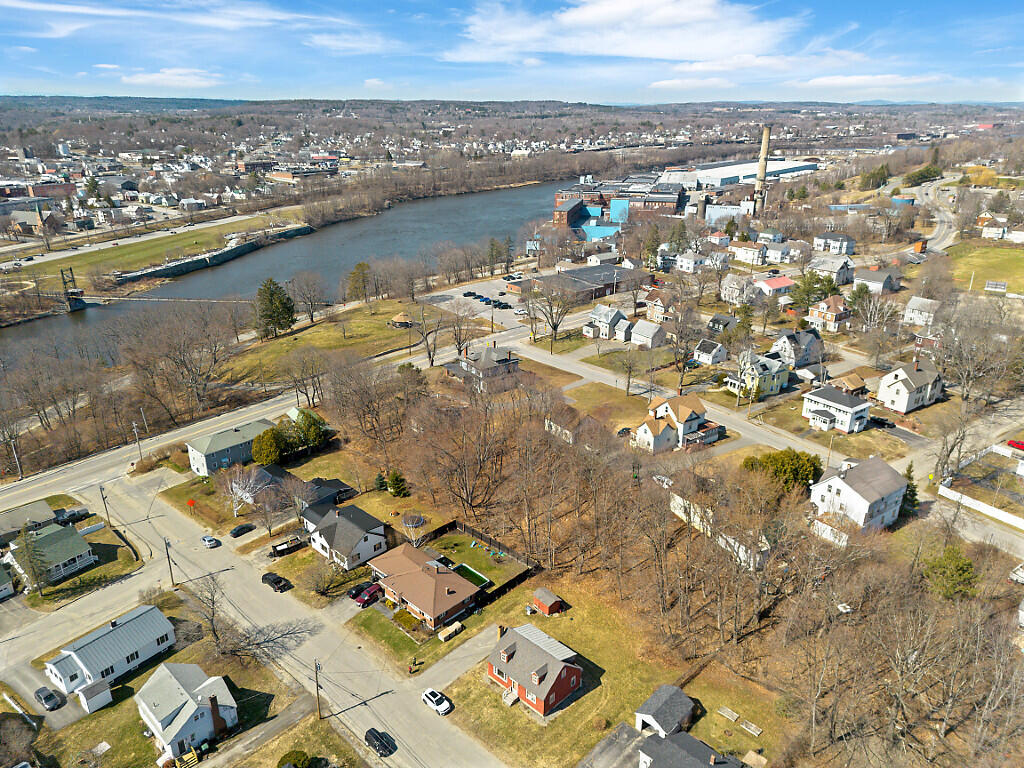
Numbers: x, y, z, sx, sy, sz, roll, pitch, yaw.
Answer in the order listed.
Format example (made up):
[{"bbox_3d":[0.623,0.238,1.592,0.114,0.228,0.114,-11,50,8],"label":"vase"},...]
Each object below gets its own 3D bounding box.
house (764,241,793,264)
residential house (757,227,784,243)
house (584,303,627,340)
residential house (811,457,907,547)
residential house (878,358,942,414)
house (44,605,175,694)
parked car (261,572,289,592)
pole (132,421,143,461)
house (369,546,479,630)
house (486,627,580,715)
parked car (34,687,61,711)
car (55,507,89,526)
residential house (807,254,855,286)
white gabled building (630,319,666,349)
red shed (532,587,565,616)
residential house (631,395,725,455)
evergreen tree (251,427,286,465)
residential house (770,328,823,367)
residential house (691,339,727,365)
[{"bbox_3d":[143.535,-70.923,382.226,10.300,9.200,10.200,19,28,39],"label":"house"},{"bbox_3d":[157.214,-91.037,433.014,9.500,8.300,9.000,-20,29,-41],"label":"residential house"},{"bbox_3d":[33.369,-22.203,256.166,12.500,9.300,10.000,-17,27,-37],"label":"house"},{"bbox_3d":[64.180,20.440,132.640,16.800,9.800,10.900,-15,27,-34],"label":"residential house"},{"bbox_3d":[99.120,0.060,176.550,15.000,10.200,8.300,-13,26,-30],"label":"residential house"},{"bbox_3d":[-59.150,39.060,105.130,9.300,4.900,14.800,15,26,32],"label":"house"},{"bbox_3d":[-41.200,34.980,124.960,5.800,1.850,2.000,17,27,37],"label":"parked car"},{"bbox_3d":[-90.440,14.190,171.780,0.500,10.500,1.200,16,27,36],"label":"pole"},{"bbox_3d":[-15.790,33.190,120.280,19.500,4.800,10.300,19,28,38],"label":"house"},{"bbox_3d":[3.280,40.050,102.190,11.000,7.000,8.500,19,28,39],"label":"house"},{"bbox_3d":[-66.487,44.776,101.682,4.450,1.500,1.800,15,26,33],"label":"parked car"},{"bbox_3d":[-92.150,27.800,148.850,2.000,1.850,5.800,19,29,40],"label":"car"},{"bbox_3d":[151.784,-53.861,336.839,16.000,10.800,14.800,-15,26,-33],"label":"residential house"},{"bbox_3d":[48.101,-17.523,247.601,8.400,7.000,9.200,-17,27,-36],"label":"white gabled building"},{"bbox_3d":[5.520,36.120,118.010,3.600,2.800,2.800,19,28,39],"label":"red shed"},{"bbox_3d":[40.537,9.374,176.469,22.000,9.600,12.500,-16,27,-35],"label":"residential house"},{"bbox_3d":[-56.489,13.879,165.287,7.300,8.300,7.300,0,22,0],"label":"evergreen tree"},{"bbox_3d":[84.820,-11.510,210.530,12.000,9.300,9.600,-13,25,-29],"label":"residential house"},{"bbox_3d":[59.390,-9.570,212.330,7.400,5.200,6.700,-18,28,-38],"label":"residential house"}]

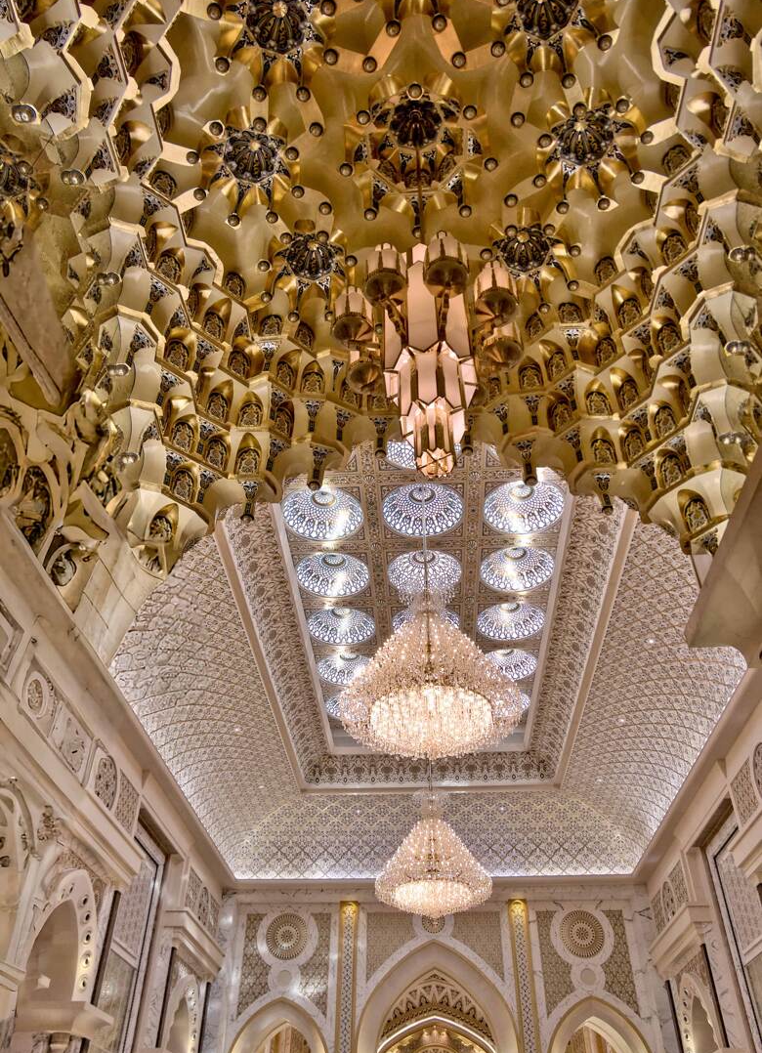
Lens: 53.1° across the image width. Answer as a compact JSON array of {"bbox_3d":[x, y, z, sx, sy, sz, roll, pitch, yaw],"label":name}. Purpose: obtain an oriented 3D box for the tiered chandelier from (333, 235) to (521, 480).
[{"bbox_3d":[0.324,-1.153,5.164,1.341,2.160,1.341,-2,-42,3],"label":"tiered chandelier"}]

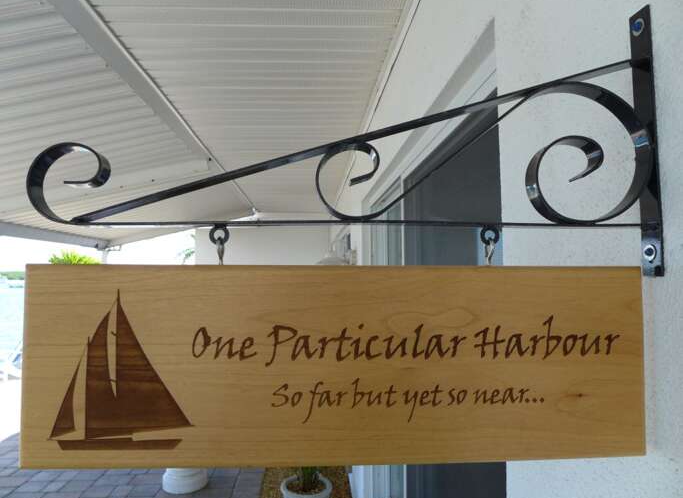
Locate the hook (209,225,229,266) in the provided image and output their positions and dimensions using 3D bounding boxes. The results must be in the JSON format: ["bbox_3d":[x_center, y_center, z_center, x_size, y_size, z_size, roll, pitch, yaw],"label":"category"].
[{"bbox_3d":[-0.120,-0.003,0.462,0.019,0.039,0.013,0,-4,-3],"label":"hook"}]

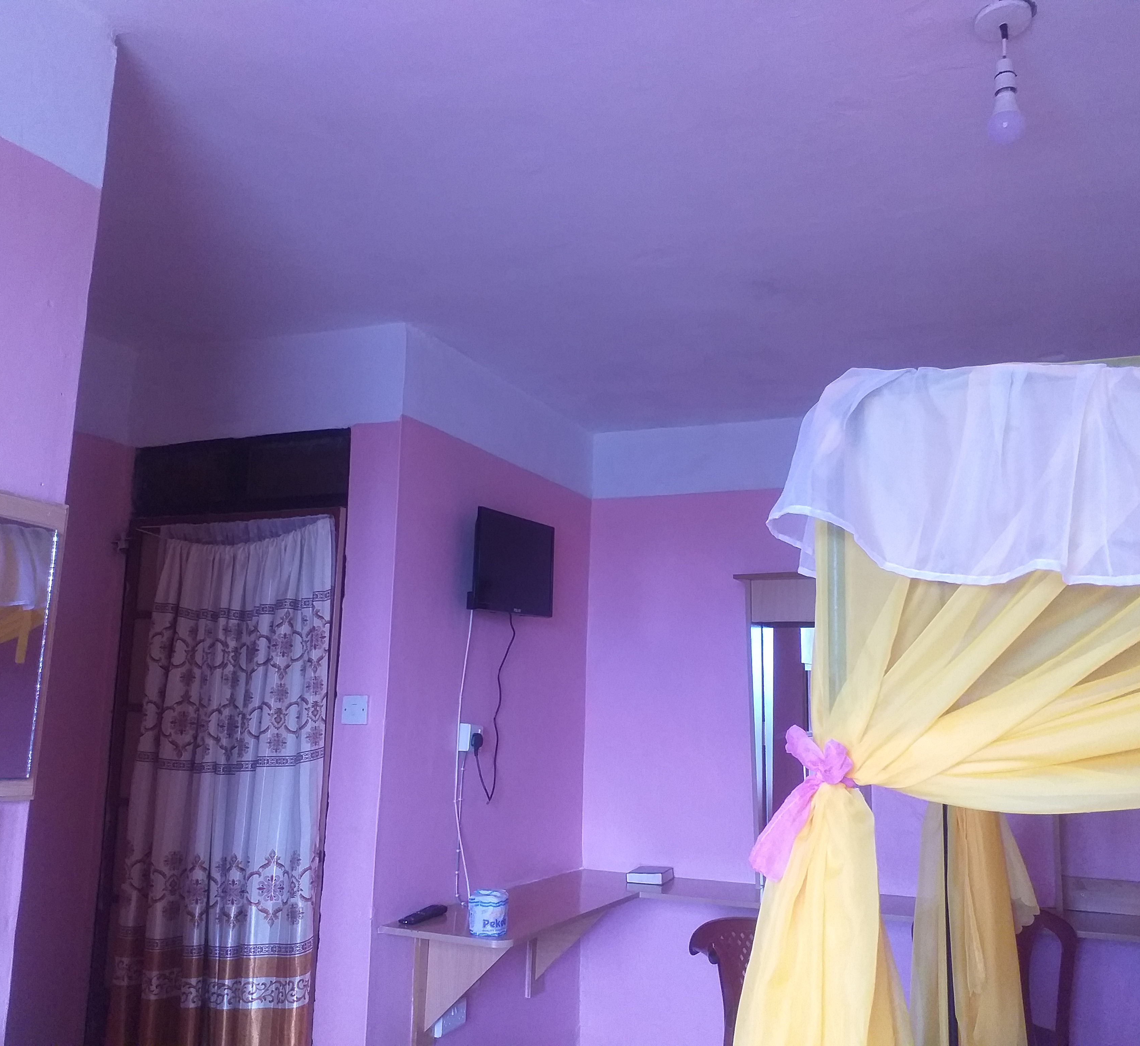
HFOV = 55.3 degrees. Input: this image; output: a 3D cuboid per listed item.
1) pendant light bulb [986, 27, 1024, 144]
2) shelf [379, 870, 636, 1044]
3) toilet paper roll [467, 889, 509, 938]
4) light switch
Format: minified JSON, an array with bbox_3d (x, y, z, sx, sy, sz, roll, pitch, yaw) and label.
[{"bbox_3d":[0.713,-0.715,1.781,0.061,0.208,0.061,-3,-11,25],"label":"pendant light bulb"},{"bbox_3d":[-0.066,1.451,3.600,0.408,0.397,1.390,-3,-11,25],"label":"shelf"},{"bbox_3d":[-0.227,1.095,3.049,0.105,0.110,0.105,2,-10,0],"label":"toilet paper roll"},{"bbox_3d":[-0.637,0.551,3.205,0.086,0.086,0.010,-2,-10,21],"label":"light switch"}]

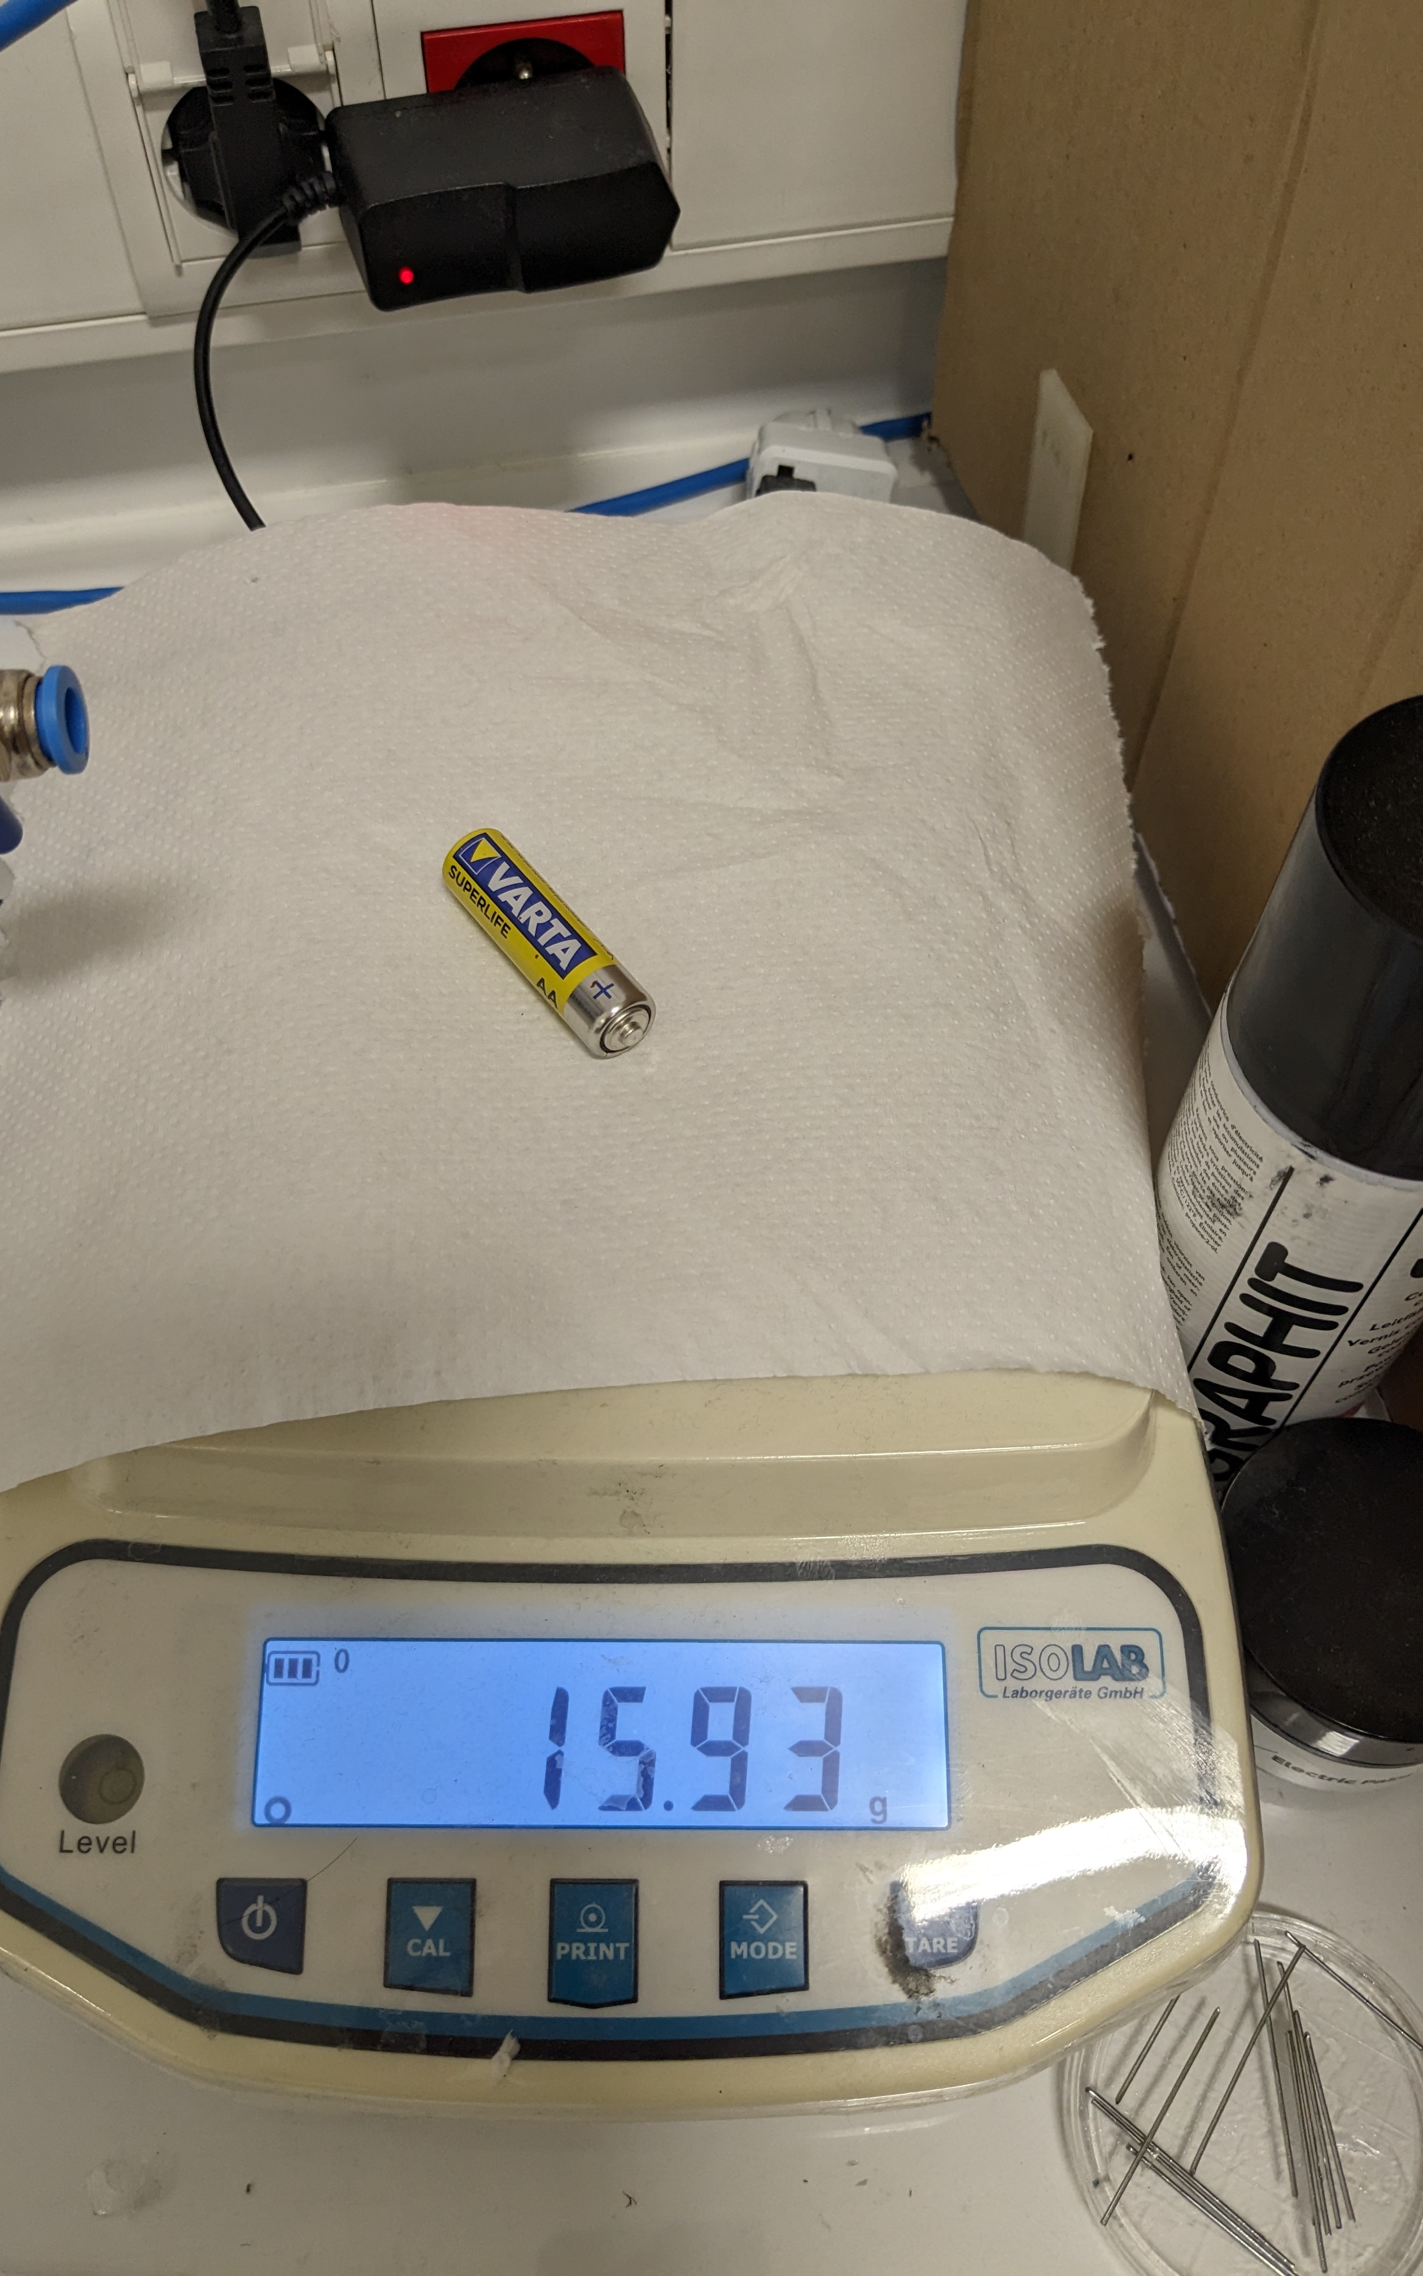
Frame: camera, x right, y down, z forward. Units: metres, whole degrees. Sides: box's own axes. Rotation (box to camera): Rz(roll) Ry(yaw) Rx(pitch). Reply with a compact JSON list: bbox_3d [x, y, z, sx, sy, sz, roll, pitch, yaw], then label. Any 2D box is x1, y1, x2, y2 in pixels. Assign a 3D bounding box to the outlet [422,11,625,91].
[{"bbox_3d":[-0.043,-0.239,0.414,0.045,0.045,0.014,-11,57,-8],"label":"outlet"}]

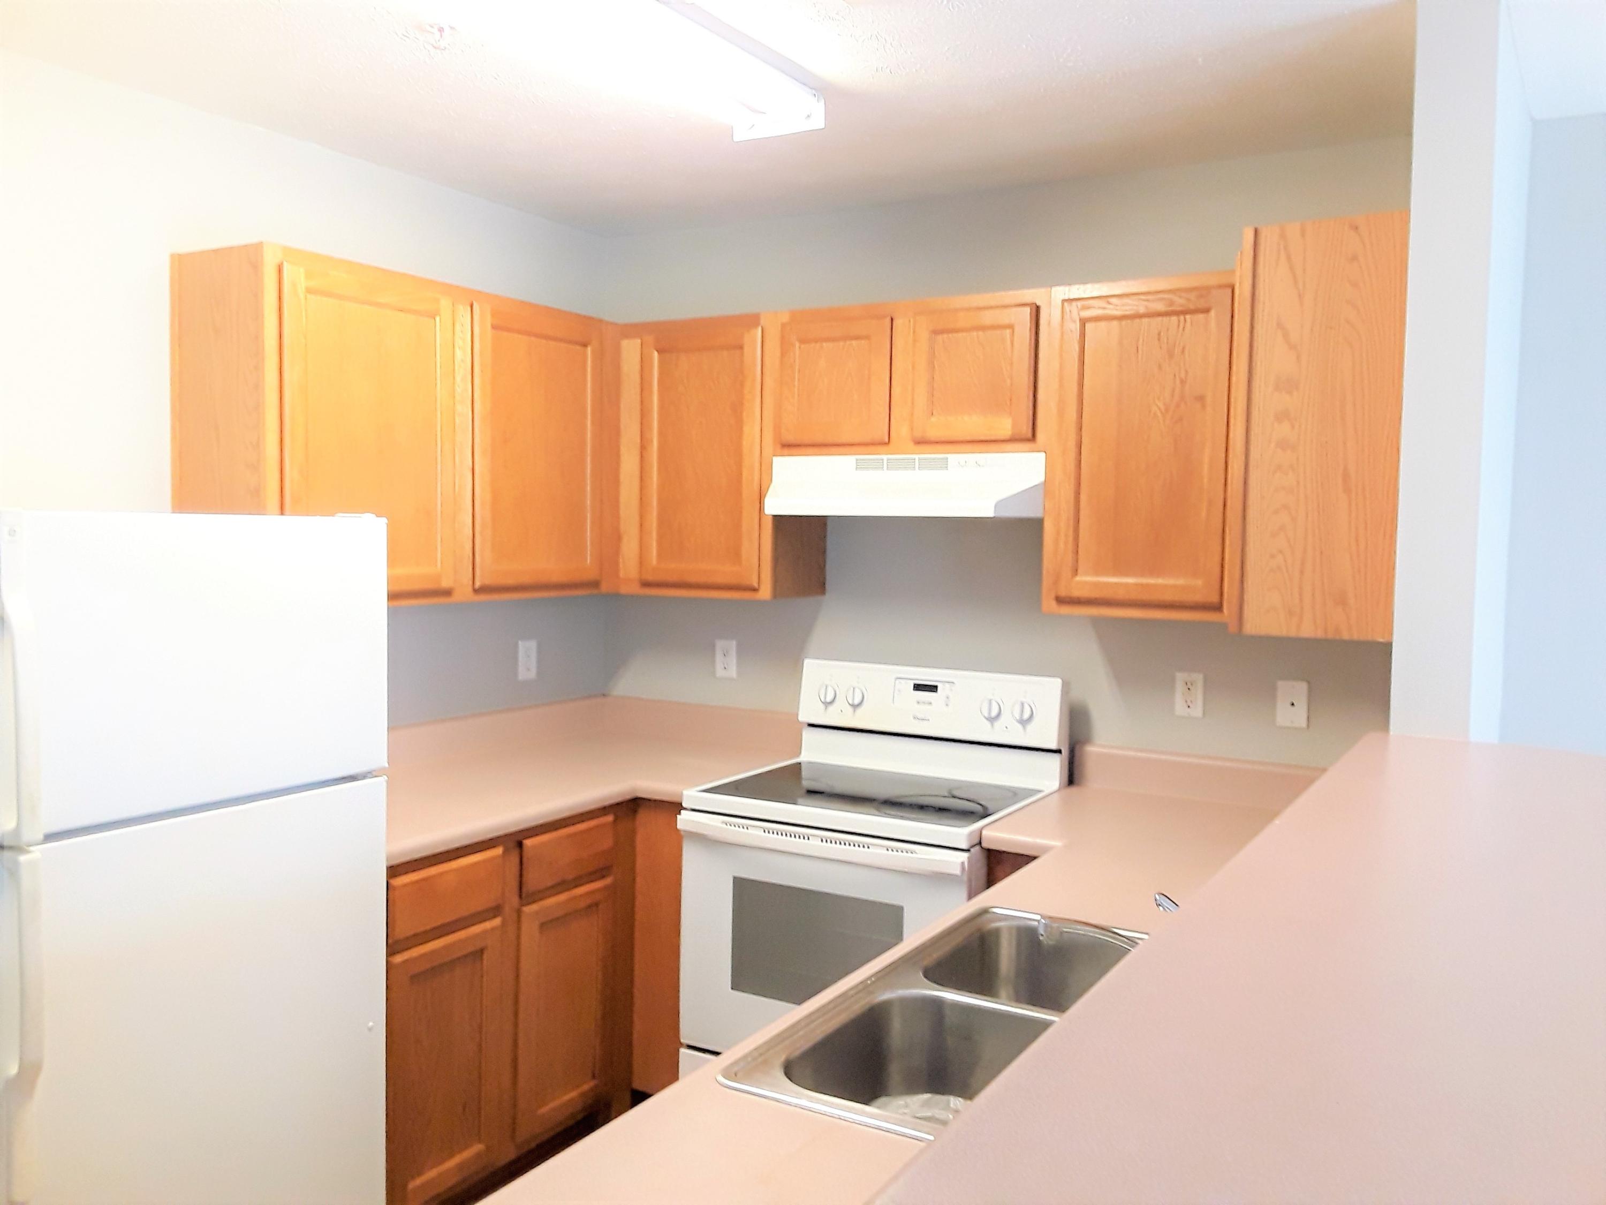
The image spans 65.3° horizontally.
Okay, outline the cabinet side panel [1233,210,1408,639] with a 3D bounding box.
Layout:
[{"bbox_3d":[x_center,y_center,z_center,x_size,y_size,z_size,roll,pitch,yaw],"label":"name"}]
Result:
[{"bbox_3d":[0.961,-0.318,2.334,0.315,0.767,0.040,3,4,30],"label":"cabinet side panel"}]

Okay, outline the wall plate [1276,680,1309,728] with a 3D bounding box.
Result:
[{"bbox_3d":[1.159,0.242,2.969,0.070,0.114,0.010,3,4,31],"label":"wall plate"}]

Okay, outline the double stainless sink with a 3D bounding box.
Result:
[{"bbox_3d":[0.342,0.640,1.678,0.555,0.183,0.827,3,4,31],"label":"double stainless sink"}]

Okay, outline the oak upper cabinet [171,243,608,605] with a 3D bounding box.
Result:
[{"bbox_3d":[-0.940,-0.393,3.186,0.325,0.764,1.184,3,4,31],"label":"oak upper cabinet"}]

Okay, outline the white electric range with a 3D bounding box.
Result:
[{"bbox_3d":[0.185,0.786,3.163,0.762,1.195,0.680,3,4,31],"label":"white electric range"}]

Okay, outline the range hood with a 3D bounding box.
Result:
[{"bbox_3d":[0.286,-0.298,3.210,0.761,0.157,0.450,3,4,31],"label":"range hood"}]

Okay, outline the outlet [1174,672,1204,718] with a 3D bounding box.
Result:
[{"bbox_3d":[0.954,0.230,3.091,0.070,0.114,0.010,3,4,31],"label":"outlet"}]

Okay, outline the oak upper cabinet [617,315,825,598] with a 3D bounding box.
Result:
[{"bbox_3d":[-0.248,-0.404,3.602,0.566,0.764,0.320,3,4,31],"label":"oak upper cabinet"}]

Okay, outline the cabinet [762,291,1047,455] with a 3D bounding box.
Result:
[{"bbox_3d":[0.324,-0.568,3.252,0.761,0.380,0.320,3,4,31],"label":"cabinet"}]

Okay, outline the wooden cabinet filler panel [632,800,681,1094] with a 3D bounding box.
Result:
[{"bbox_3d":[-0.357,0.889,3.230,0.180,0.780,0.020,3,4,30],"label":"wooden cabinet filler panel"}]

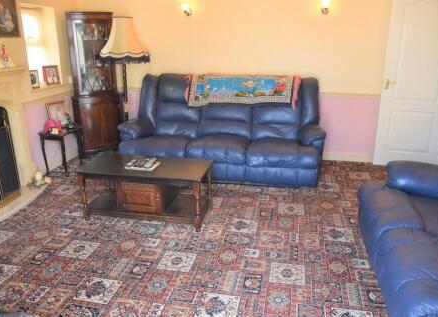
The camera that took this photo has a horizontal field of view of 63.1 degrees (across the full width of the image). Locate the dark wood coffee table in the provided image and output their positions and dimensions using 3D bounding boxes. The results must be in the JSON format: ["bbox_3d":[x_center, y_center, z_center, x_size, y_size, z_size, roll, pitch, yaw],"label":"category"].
[{"bbox_3d":[-0.600,0.261,3.090,1.020,0.413,0.545,4,17,11],"label":"dark wood coffee table"}]

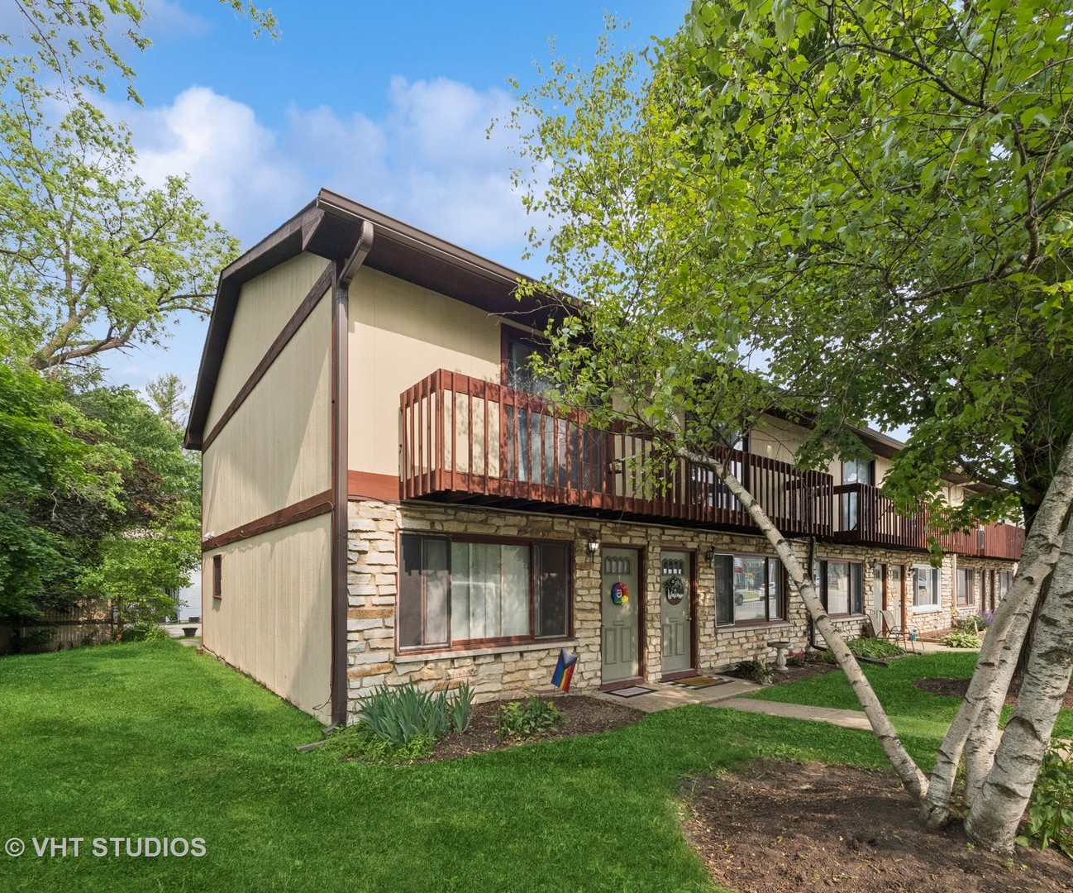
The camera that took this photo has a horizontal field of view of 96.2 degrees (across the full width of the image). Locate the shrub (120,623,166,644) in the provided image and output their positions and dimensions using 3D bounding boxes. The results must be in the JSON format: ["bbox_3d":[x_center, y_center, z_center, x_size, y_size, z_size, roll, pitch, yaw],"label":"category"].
[{"bbox_3d":[-10.283,4.880,12.600,1.200,0.560,0.900,10,-16,-37],"label":"shrub"}]

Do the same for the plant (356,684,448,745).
[{"bbox_3d":[-1.288,2.608,4.680,0.820,0.580,0.620,10,-16,-37],"label":"plant"}]

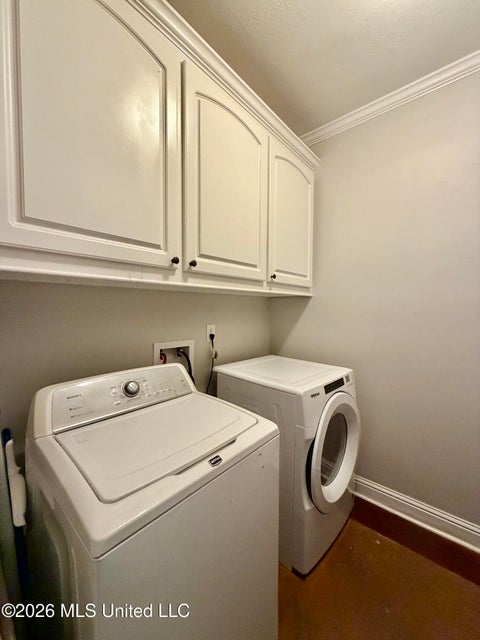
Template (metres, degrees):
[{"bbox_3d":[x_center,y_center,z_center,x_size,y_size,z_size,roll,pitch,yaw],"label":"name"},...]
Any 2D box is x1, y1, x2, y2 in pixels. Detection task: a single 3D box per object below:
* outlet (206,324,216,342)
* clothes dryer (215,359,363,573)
[{"bbox_3d":[-0.201,0.094,1.821,0.014,0.118,0.074,2,3,42],"label":"outlet"},{"bbox_3d":[0.330,0.841,1.804,0.775,0.984,0.686,3,3,43],"label":"clothes dryer"}]

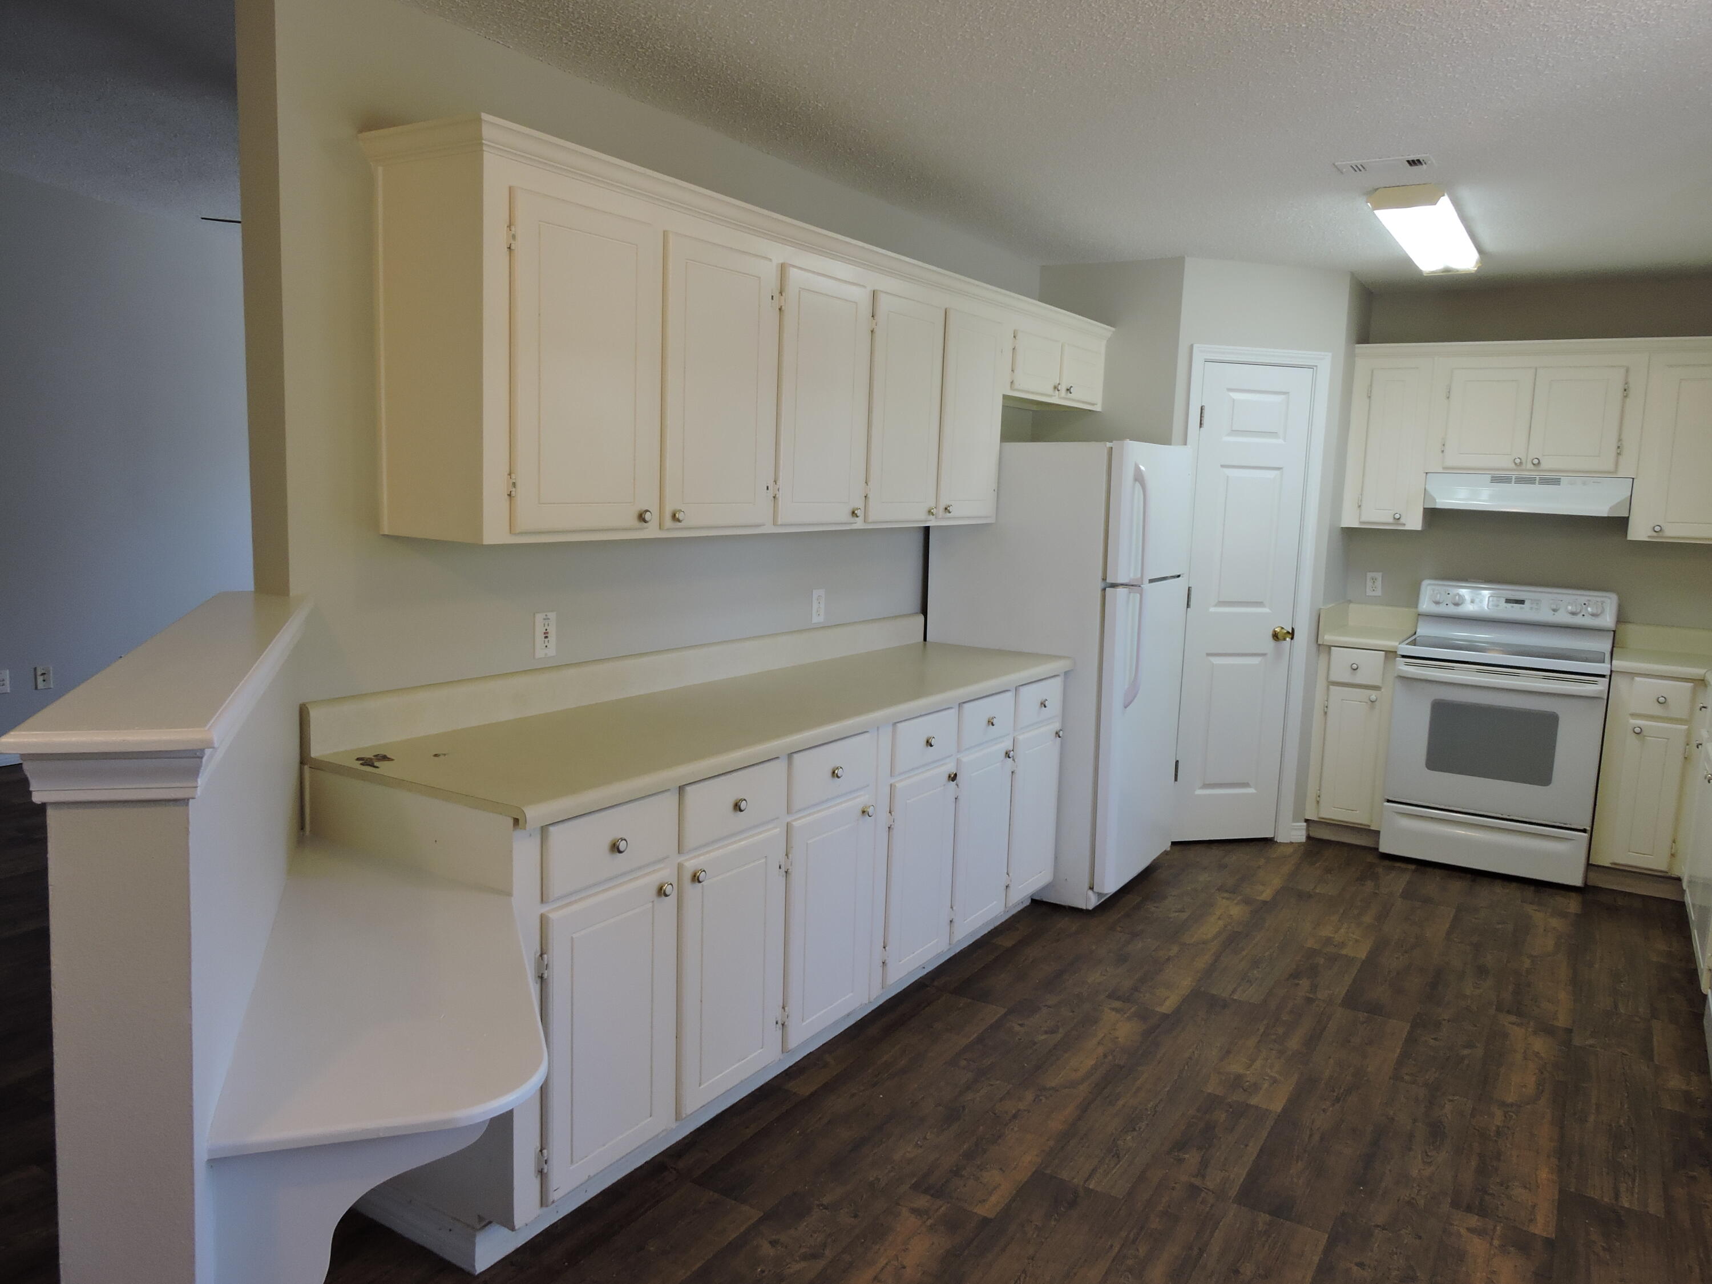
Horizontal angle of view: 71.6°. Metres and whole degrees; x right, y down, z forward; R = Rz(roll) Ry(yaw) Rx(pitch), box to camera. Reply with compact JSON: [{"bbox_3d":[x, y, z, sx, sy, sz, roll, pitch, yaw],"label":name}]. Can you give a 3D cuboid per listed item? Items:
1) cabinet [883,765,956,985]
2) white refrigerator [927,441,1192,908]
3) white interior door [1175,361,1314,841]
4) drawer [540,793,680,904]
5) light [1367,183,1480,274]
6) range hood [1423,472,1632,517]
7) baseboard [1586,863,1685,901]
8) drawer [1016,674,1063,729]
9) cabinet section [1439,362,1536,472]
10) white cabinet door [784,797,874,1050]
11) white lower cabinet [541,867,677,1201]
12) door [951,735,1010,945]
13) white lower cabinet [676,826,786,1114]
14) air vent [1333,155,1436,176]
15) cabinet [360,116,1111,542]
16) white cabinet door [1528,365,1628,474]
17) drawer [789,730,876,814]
[{"bbox_3d":[0.187,0.652,3.361,0.028,0.572,0.335,7,9,32],"label":"cabinet"},{"bbox_3d":[0.798,0.079,4.653,0.775,1.670,0.710,7,9,32],"label":"white refrigerator"},{"bbox_3d":[1.639,-0.148,5.077,0.506,2.035,0.037,0,8,-12],"label":"white interior door"},{"bbox_3d":[-0.469,0.386,2.275,0.028,0.145,0.325,7,9,32],"label":"drawer"},{"bbox_3d":[1.937,-1.359,3.974,0.217,0.069,1.201,7,10,32],"label":"light"},{"bbox_3d":[2.795,-0.618,4.955,0.742,0.146,0.470,7,10,32],"label":"range hood"},{"bbox_3d":[3.071,0.948,4.677,0.319,0.083,0.018,7,10,32],"label":"baseboard"},{"bbox_3d":[0.610,0.204,3.945,0.028,0.150,0.310,7,9,32],"label":"drawer"},{"bbox_3d":[2.612,-0.920,4.896,0.308,0.413,0.030,7,10,32],"label":"cabinet section"},{"bbox_3d":[-0.066,0.688,2.965,0.038,0.582,0.370,7,10,32],"label":"white cabinet door"},{"bbox_3d":[-0.482,0.762,2.326,0.028,0.580,0.330,7,9,32],"label":"white lower cabinet"},{"bbox_3d":[0.389,0.622,3.747,0.025,0.577,0.352,6,9,33],"label":"door"},{"bbox_3d":[-0.275,0.729,2.646,0.028,0.575,0.335,7,9,32],"label":"white lower cabinet"},{"bbox_3d":[1.459,-1.302,3.270,0.246,0.020,0.134,7,10,32],"label":"air vent"},{"bbox_3d":[0.020,-0.748,3.643,0.382,0.782,3.196,7,10,32],"label":"cabinet"},{"bbox_3d":[2.873,-0.887,4.729,0.316,0.413,0.030,7,10,32],"label":"white cabinet door"},{"bbox_3d":[-0.059,0.318,2.910,0.028,0.147,0.325,7,9,32],"label":"drawer"}]

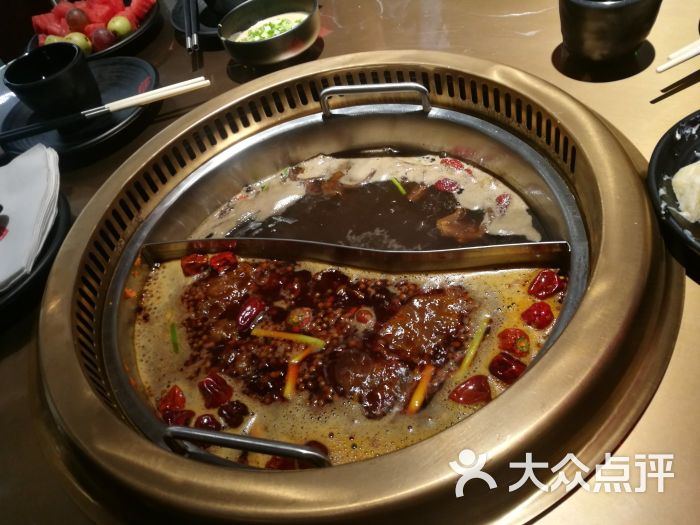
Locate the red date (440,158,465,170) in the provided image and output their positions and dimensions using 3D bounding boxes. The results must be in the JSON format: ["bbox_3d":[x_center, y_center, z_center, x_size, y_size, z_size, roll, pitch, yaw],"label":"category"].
[{"bbox_3d":[0.099,-0.095,0.527,0.025,0.013,0.016,26,61,31],"label":"red date"}]

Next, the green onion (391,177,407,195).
[{"bbox_3d":[0.047,-0.073,0.524,0.004,0.004,0.028,-24,49,-6],"label":"green onion"}]

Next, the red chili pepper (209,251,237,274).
[{"bbox_3d":[-0.112,0.000,0.481,0.027,0.018,0.020,-14,48,3],"label":"red chili pepper"}]

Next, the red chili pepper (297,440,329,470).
[{"bbox_3d":[-0.023,0.125,0.353,0.023,0.016,0.019,-25,49,-6],"label":"red chili pepper"}]

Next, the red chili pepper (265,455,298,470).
[{"bbox_3d":[-0.043,0.126,0.345,0.027,0.019,0.023,-9,48,8],"label":"red chili pepper"}]

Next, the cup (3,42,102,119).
[{"bbox_3d":[-0.314,-0.188,0.589,0.083,0.063,0.083,-18,48,0],"label":"cup"}]

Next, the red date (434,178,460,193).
[{"bbox_3d":[0.091,-0.072,0.510,0.026,0.014,0.016,11,54,23],"label":"red date"}]

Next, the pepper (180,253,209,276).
[{"bbox_3d":[-0.138,0.002,0.486,0.027,0.018,0.020,-13,48,4],"label":"pepper"}]

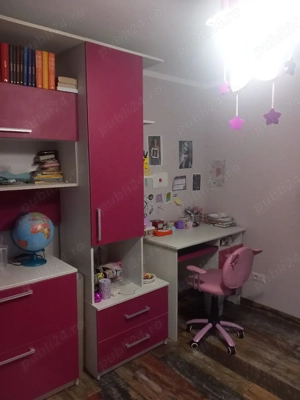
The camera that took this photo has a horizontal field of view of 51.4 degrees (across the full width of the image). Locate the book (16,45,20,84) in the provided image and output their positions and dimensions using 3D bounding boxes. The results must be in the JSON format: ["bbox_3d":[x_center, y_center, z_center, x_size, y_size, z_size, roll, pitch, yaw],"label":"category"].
[{"bbox_3d":[-0.787,-0.770,1.819,0.021,0.209,0.140,-6,9,-39],"label":"book"}]

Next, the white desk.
[{"bbox_3d":[0.393,0.702,3.025,0.965,0.776,0.586,-6,10,-40],"label":"white desk"}]

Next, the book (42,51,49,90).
[{"bbox_3d":[-0.669,-0.782,1.921,0.039,0.219,0.145,-6,9,-39],"label":"book"}]

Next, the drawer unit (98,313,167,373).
[{"bbox_3d":[-0.229,1.013,2.449,0.647,0.217,0.414,-6,10,-40],"label":"drawer unit"}]

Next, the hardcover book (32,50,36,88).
[{"bbox_3d":[-0.721,-0.776,1.875,0.022,0.215,0.140,-6,9,-39],"label":"hardcover book"}]

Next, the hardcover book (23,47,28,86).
[{"bbox_3d":[-0.757,-0.773,1.844,0.026,0.210,0.140,-6,9,-39],"label":"hardcover book"}]

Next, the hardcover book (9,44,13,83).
[{"bbox_3d":[-0.817,-0.765,1.795,0.021,0.208,0.140,-6,9,-39],"label":"hardcover book"}]

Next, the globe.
[{"bbox_3d":[-0.792,0.257,2.107,0.272,0.347,0.272,-6,10,-40],"label":"globe"}]

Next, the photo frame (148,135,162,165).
[{"bbox_3d":[0.059,-0.460,2.966,0.185,0.286,0.015,-6,10,-40],"label":"photo frame"}]

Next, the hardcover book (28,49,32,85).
[{"bbox_3d":[-0.751,-0.777,1.879,0.023,0.215,0.172,-6,10,-40],"label":"hardcover book"}]

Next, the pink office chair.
[{"bbox_3d":[0.529,0.721,2.461,0.514,0.816,0.493,-6,9,-39],"label":"pink office chair"}]

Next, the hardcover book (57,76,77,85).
[{"bbox_3d":[-0.576,-0.756,2.032,0.131,0.037,0.190,-6,9,-39],"label":"hardcover book"}]

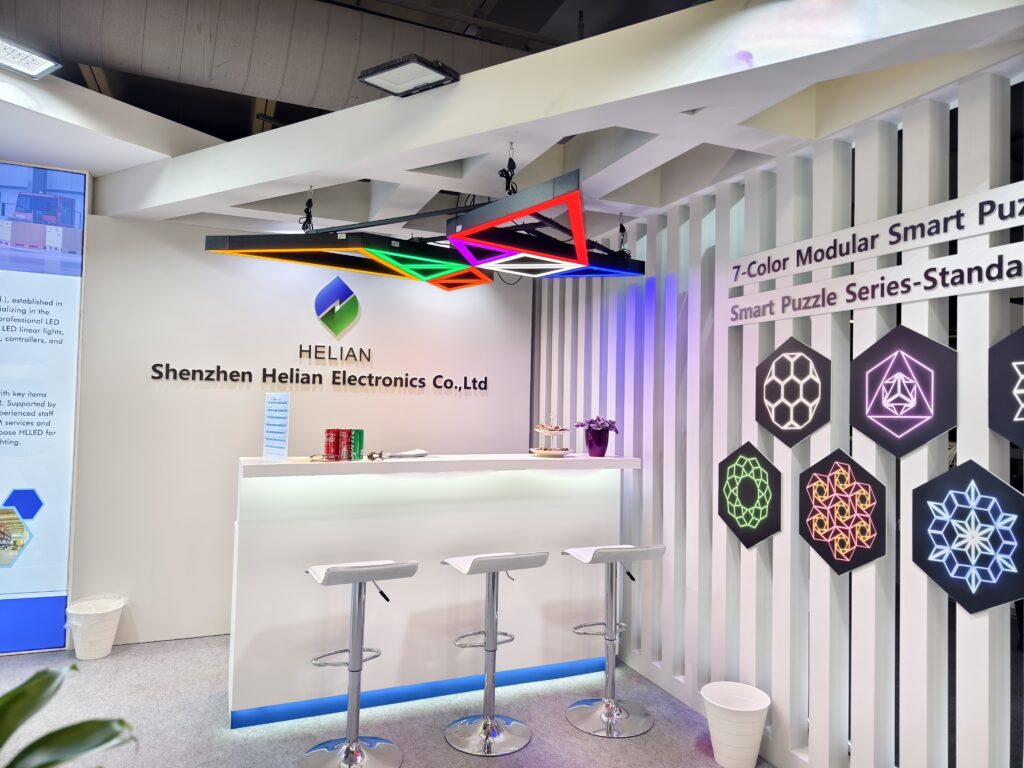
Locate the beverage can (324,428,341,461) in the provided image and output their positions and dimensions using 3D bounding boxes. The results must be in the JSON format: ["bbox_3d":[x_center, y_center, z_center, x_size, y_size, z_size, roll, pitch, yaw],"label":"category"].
[{"bbox_3d":[-0.822,0.280,3.124,0.058,0.145,0.058,1,-2,0],"label":"beverage can"}]

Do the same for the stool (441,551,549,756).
[{"bbox_3d":[-0.092,1.138,3.024,0.385,0.809,0.395,2,-2,-23],"label":"stool"}]

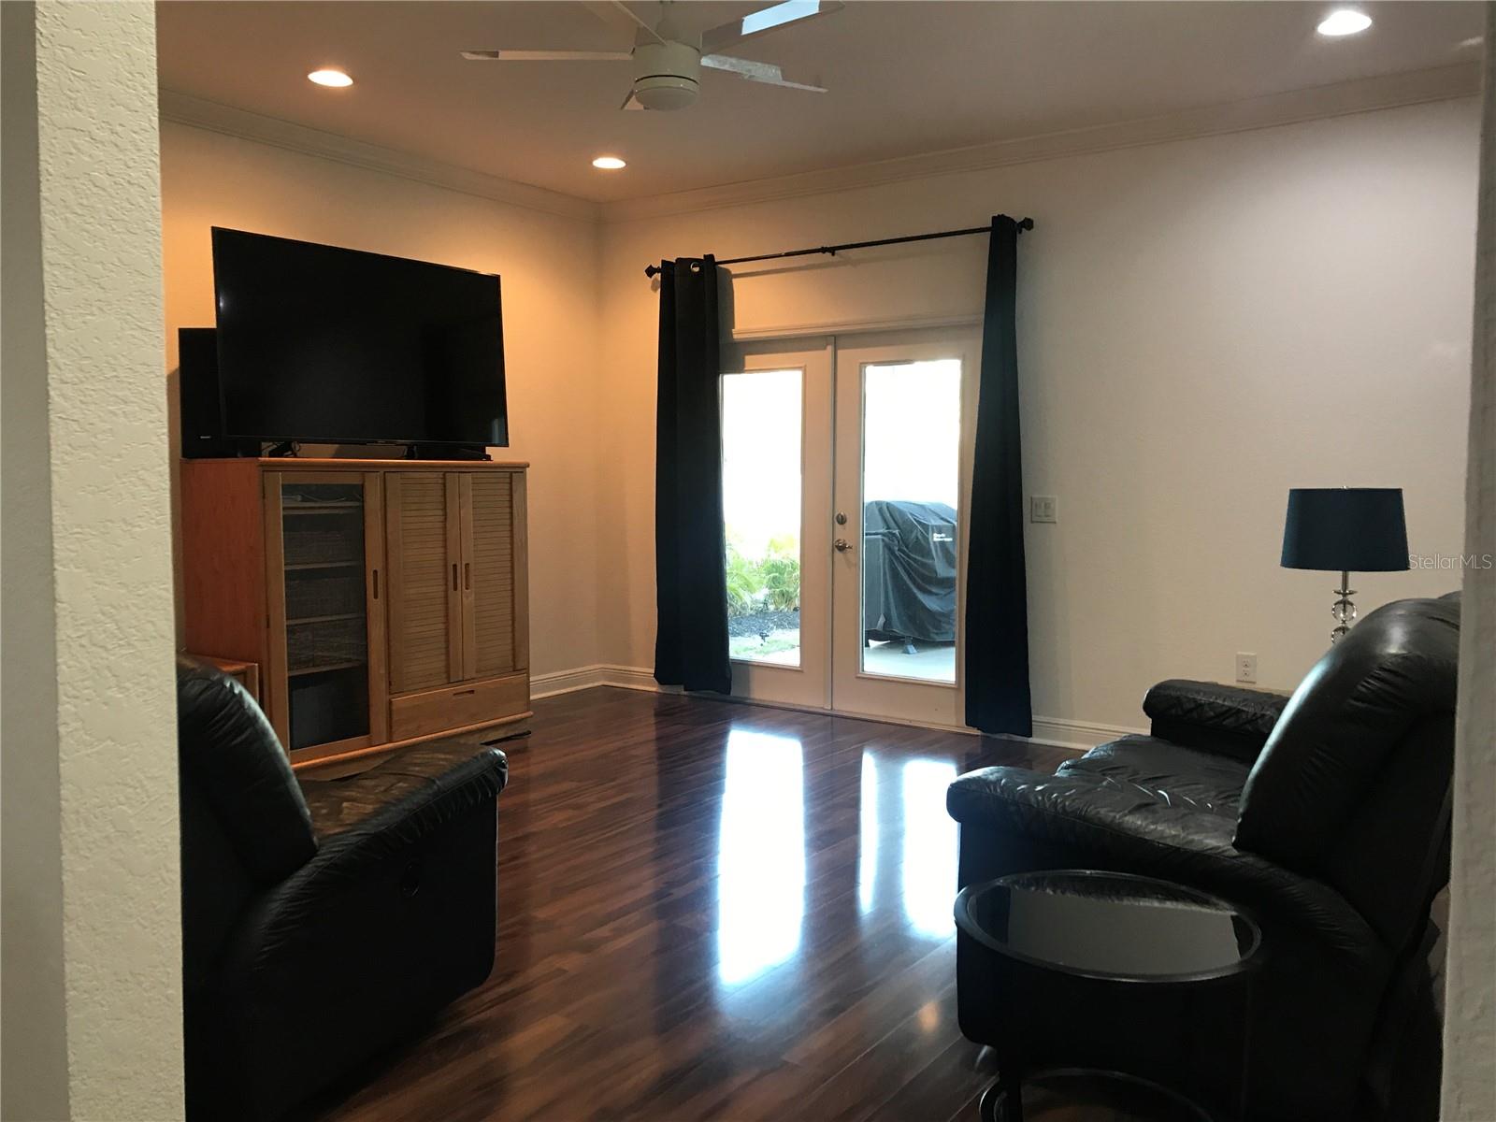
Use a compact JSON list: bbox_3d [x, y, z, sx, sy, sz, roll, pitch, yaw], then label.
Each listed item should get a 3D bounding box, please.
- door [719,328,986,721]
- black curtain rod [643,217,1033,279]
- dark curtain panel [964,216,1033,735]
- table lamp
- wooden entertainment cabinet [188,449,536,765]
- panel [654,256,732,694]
[{"bbox_3d":[0.453,-0.203,6.404,1.800,2.070,0.090,3,6,35],"label":"door"},{"bbox_3d":[0.373,-1.600,6.251,2.320,0.070,0.090,3,6,35],"label":"black curtain rod"},{"bbox_3d":[1.222,-0.388,5.733,0.330,2.450,0.120,3,6,35],"label":"dark curtain panel"},{"bbox_3d":[2.012,0.105,4.109,0.395,0.715,0.395,3,6,35],"label":"table lamp"},{"bbox_3d":[-1.750,0.220,5.579,0.575,1.350,1.440,3,6,35],"label":"wooden entertainment cabinet"},{"bbox_3d":[-0.322,-0.479,6.819,0.490,2.440,0.120,3,6,35],"label":"panel"}]

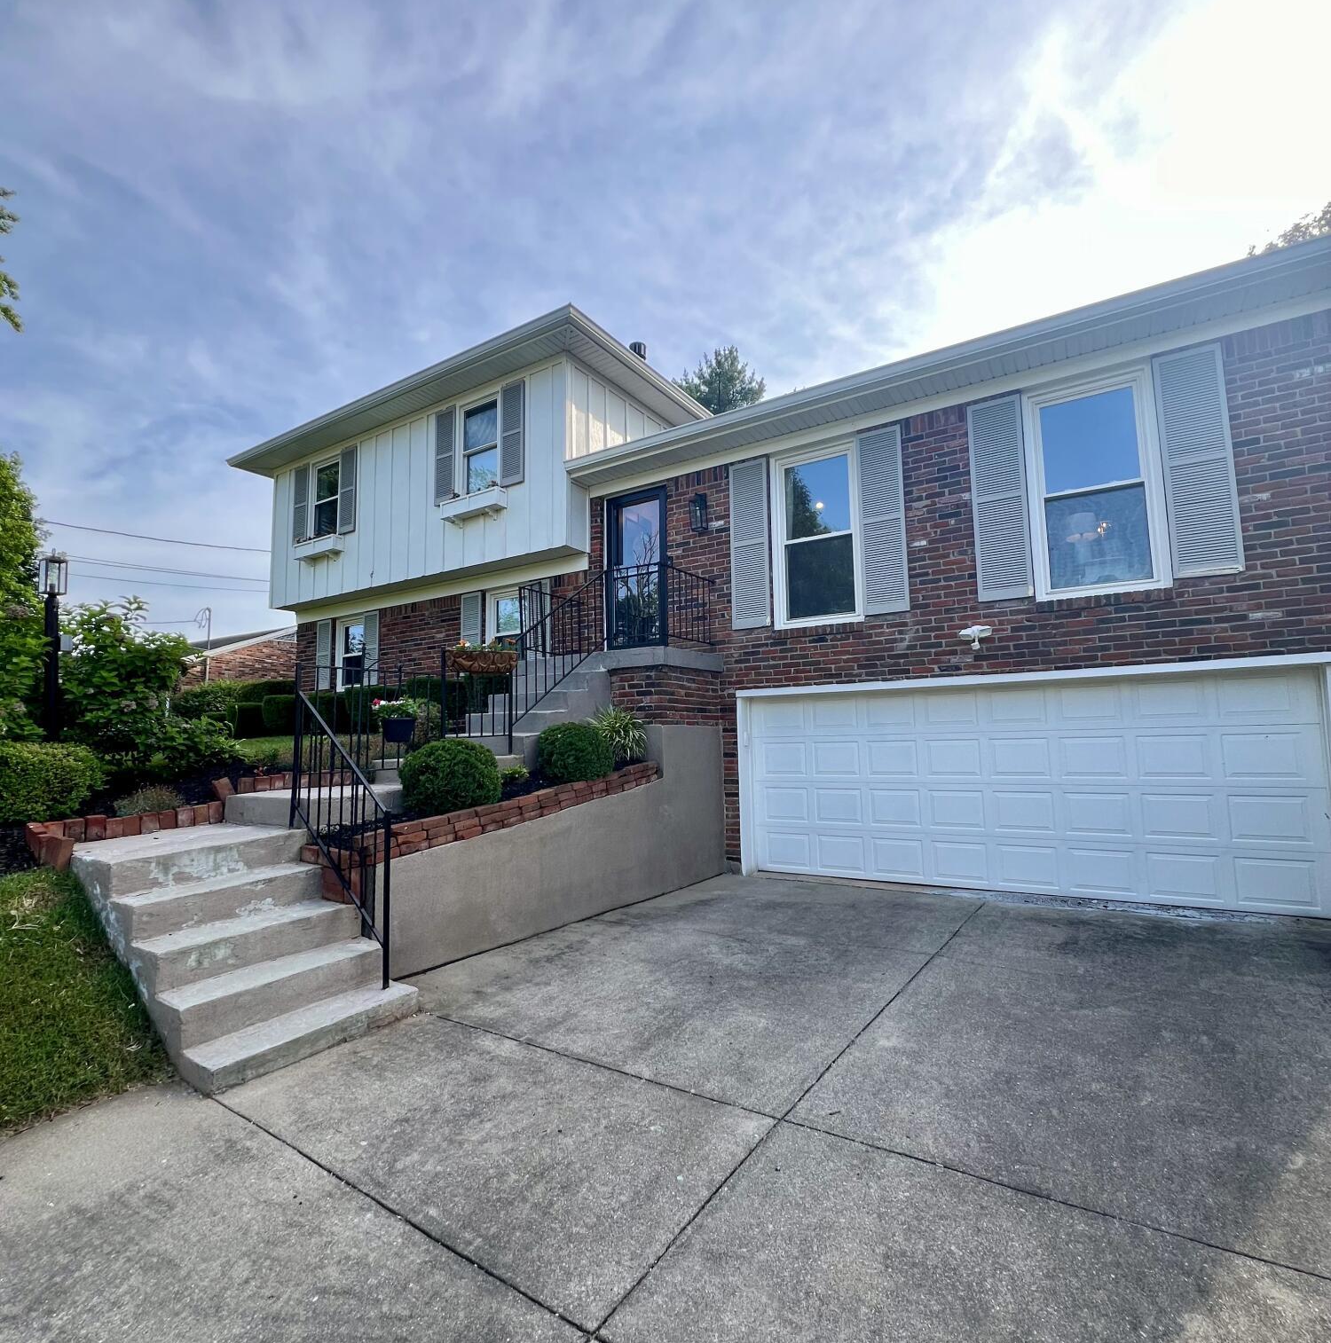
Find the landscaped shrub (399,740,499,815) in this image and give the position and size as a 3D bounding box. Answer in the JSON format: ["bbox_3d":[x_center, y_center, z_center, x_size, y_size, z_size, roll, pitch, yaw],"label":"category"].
[{"bbox_3d":[-1.590,0.795,4.930,0.700,0.600,0.700,-5,-7,31],"label":"landscaped shrub"}]

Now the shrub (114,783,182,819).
[{"bbox_3d":[-3.613,0.914,4.650,0.400,0.280,0.420,-5,-7,31],"label":"shrub"}]

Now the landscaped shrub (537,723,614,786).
[{"bbox_3d":[-0.836,0.765,6.180,0.700,0.610,0.700,-1,-6,0],"label":"landscaped shrub"}]

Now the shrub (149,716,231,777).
[{"bbox_3d":[-4.334,0.692,6.100,0.650,0.580,0.680,-5,-7,31],"label":"shrub"}]

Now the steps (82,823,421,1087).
[{"bbox_3d":[-2.451,1.417,3.773,2.100,0.840,1.130,-5,-7,31],"label":"steps"}]

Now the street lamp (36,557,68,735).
[{"bbox_3d":[-5.516,-0.056,5.990,0.180,2.130,0.180,-9,-7,30],"label":"street lamp"}]

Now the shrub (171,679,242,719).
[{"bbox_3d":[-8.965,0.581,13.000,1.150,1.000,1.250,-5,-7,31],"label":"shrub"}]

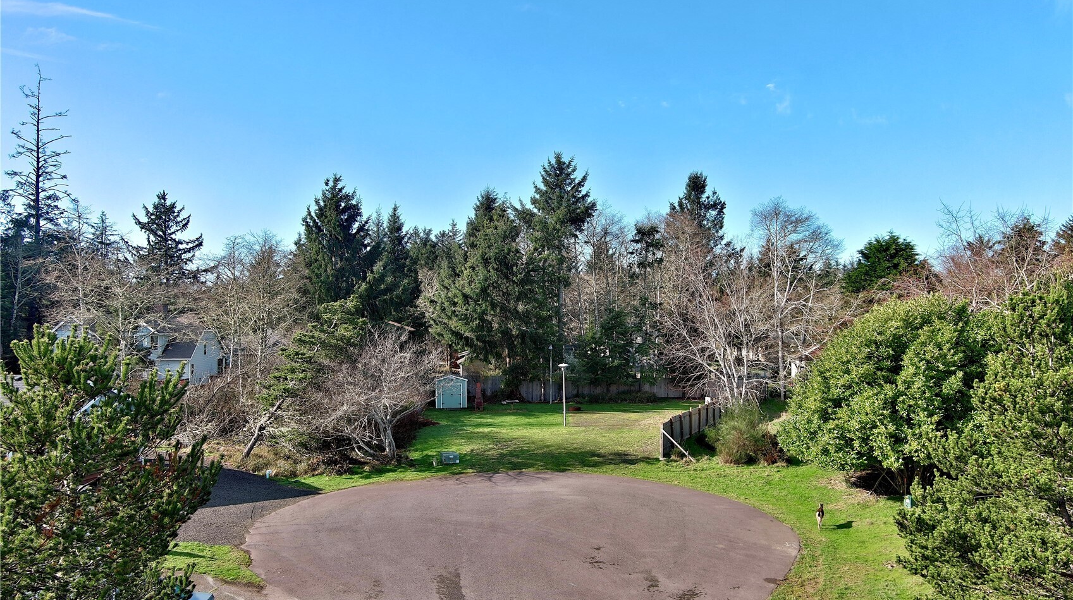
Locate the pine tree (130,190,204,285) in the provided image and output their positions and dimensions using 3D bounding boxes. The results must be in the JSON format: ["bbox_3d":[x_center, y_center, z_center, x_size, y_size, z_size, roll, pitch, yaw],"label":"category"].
[{"bbox_3d":[-44.535,-2.472,103.887,9.200,21.230,9.000,0,1,0],"label":"pine tree"}]

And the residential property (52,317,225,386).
[{"bbox_3d":[-39.300,4.800,86.500,14.600,6.400,10.000,0,0,0],"label":"residential property"}]

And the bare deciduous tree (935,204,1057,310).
[{"bbox_3d":[28.145,1.395,52.922,7.600,14.580,7.300,0,1,0],"label":"bare deciduous tree"}]

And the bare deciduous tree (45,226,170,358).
[{"bbox_3d":[-36.217,1.092,72.921,10.000,14.760,9.500,0,1,0],"label":"bare deciduous tree"}]

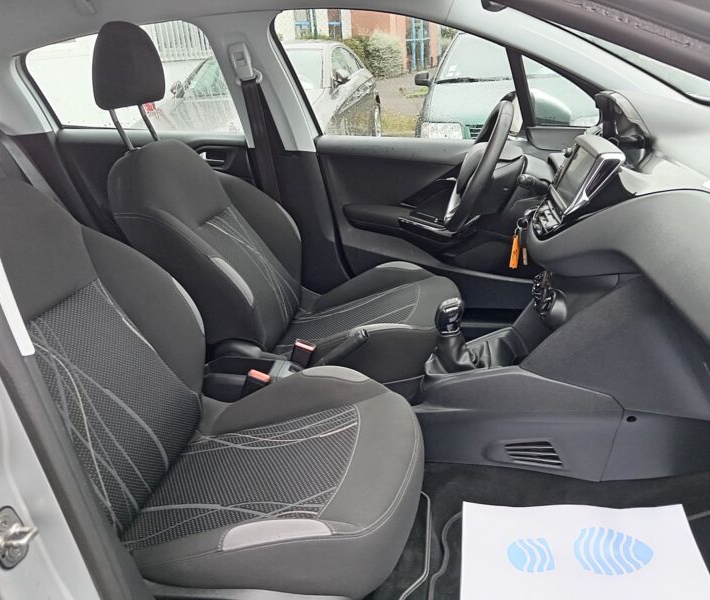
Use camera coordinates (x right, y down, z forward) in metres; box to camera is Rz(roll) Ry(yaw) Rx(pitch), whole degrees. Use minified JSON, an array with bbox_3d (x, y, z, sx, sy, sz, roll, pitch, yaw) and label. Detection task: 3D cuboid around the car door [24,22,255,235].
[{"bbox_3d":[-0.621,-0.387,1.967,0.870,1.000,0.250,0,23,11],"label":"car door"}]

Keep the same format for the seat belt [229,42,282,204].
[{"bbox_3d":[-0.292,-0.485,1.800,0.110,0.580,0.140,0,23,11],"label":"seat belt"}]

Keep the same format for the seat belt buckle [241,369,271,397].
[{"bbox_3d":[-0.216,0.182,1.258,0.047,0.080,0.030,16,25,4],"label":"seat belt buckle"}]

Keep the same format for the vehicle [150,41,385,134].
[{"bbox_3d":[-0.843,-2.188,6.629,1.840,1.440,4.500,0,23,11],"label":"vehicle"}]

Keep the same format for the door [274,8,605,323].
[{"bbox_3d":[0.316,-0.387,1.784,1.030,1.000,0.250,0,23,11],"label":"door"}]

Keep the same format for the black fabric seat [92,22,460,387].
[{"bbox_3d":[-0.179,-0.244,1.534,0.930,0.950,0.520,0,23,11],"label":"black fabric seat"}]

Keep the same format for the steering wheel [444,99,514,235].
[{"bbox_3d":[0.311,-0.325,1.404,0.110,0.340,0.350,21,25,2],"label":"steering wheel"}]

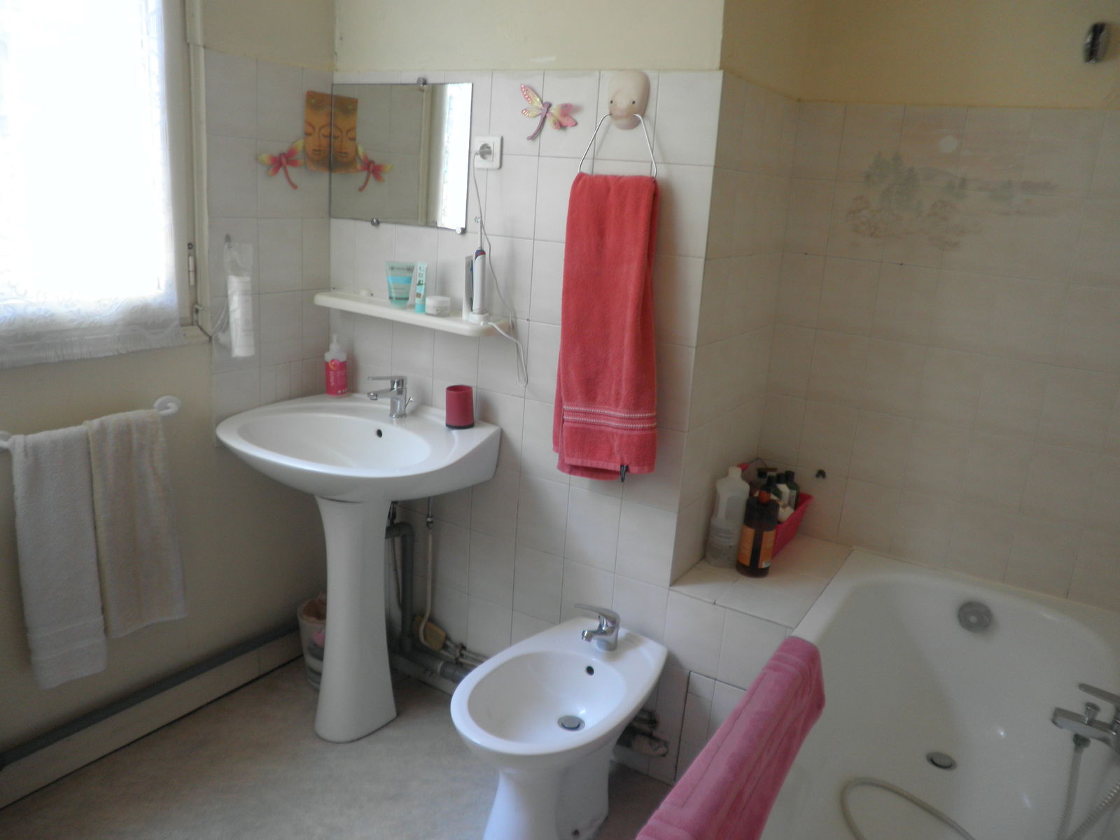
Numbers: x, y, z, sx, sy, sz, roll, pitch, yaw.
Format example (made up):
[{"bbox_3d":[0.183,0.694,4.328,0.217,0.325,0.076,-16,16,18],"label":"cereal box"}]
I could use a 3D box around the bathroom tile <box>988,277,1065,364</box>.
[{"bbox_3d":[1.159,-0.248,2.081,0.150,0.200,0.010,12,17,28],"label":"bathroom tile"}]

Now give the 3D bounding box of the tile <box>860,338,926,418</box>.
[{"bbox_3d":[0.891,-0.111,2.249,0.149,0.201,0.010,13,18,29],"label":"tile"}]

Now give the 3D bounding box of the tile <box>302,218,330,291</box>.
[{"bbox_3d":[-0.692,-0.466,2.379,0.010,0.201,0.099,13,18,31],"label":"tile"}]

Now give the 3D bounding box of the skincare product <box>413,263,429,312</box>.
[{"bbox_3d":[-0.367,-0.350,2.223,0.033,0.128,0.028,10,16,21],"label":"skincare product"}]

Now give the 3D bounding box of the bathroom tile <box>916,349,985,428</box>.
[{"bbox_3d":[1.018,-0.085,2.190,0.149,0.200,0.010,12,17,29],"label":"bathroom tile"}]

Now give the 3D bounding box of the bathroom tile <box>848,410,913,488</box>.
[{"bbox_3d":[0.902,0.079,2.367,0.148,0.201,0.010,12,17,28],"label":"bathroom tile"}]

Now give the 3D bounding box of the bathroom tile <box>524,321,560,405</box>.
[{"bbox_3d":[-0.017,-0.137,2.110,0.150,0.200,0.010,12,17,28],"label":"bathroom tile"}]

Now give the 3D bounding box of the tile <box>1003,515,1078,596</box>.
[{"bbox_3d":[1.233,0.353,2.153,0.149,0.201,0.010,13,18,29],"label":"tile"}]

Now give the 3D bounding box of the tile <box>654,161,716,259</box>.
[{"bbox_3d":[0.265,-0.465,1.861,0.149,0.200,0.010,12,17,29],"label":"tile"}]

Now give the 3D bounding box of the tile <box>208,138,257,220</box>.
[{"bbox_3d":[-0.819,-0.610,2.112,0.010,0.200,0.150,12,17,28],"label":"tile"}]

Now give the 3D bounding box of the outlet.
[{"bbox_3d":[-0.181,-0.669,2.105,0.081,0.081,0.018,12,17,28],"label":"outlet"}]

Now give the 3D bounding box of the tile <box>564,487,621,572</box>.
[{"bbox_3d":[0.085,0.278,2.145,0.149,0.200,0.010,12,17,29],"label":"tile"}]

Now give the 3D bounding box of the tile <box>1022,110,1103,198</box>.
[{"bbox_3d":[1.169,-0.621,1.964,0.149,0.201,0.010,13,18,29],"label":"tile"}]

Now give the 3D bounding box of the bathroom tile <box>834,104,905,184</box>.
[{"bbox_3d":[0.797,-0.709,2.156,0.150,0.200,0.010,13,18,31],"label":"bathroom tile"}]

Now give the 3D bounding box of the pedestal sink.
[{"bbox_3d":[-0.554,0.420,2.226,0.638,0.854,0.563,13,18,28],"label":"pedestal sink"}]

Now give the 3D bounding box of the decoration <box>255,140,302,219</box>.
[{"bbox_3d":[-0.720,-0.621,2.190,0.020,0.190,0.151,12,17,29],"label":"decoration"}]

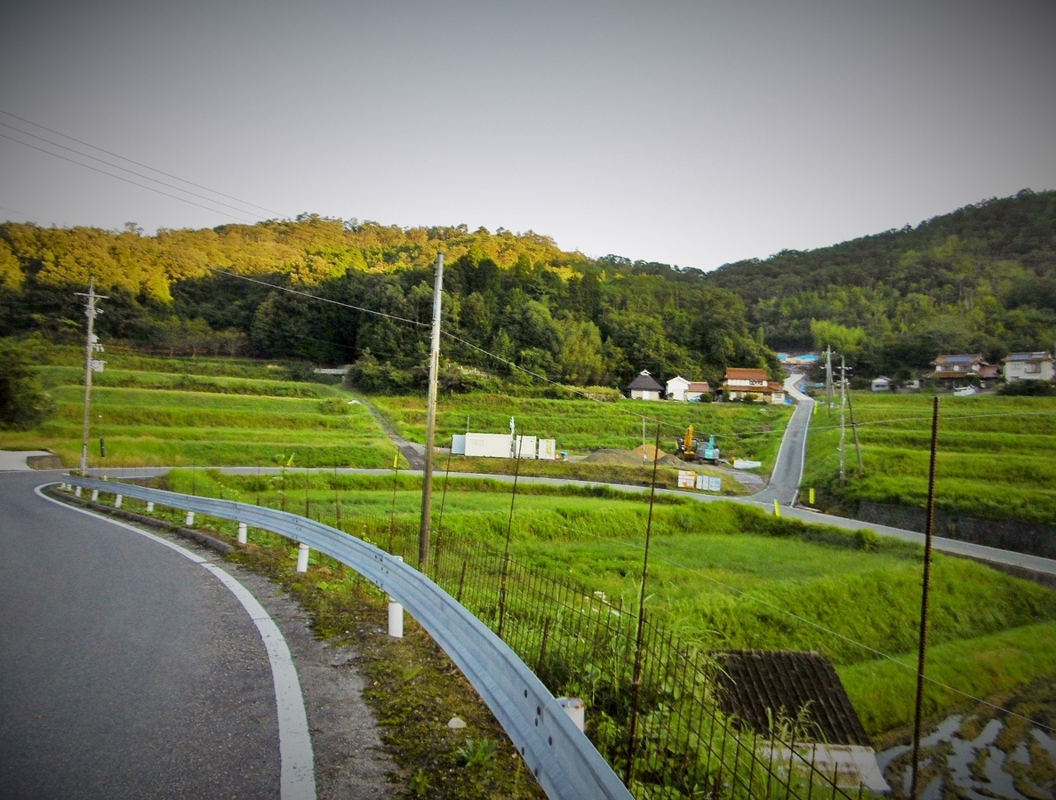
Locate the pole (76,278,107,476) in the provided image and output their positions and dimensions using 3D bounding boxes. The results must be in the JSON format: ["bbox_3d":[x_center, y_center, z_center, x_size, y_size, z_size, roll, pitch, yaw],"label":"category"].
[{"bbox_3d":[-22.134,-1.194,37.300,1.500,10.012,0.600,2,-4,-25],"label":"pole"}]

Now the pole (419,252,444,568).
[{"bbox_3d":[-2.960,0.249,22.992,0.300,9.761,0.300,3,-3,0],"label":"pole"}]

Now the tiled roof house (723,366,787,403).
[{"bbox_3d":[45.793,-2.975,150.000,11.300,7.200,7.700,2,-3,-4],"label":"tiled roof house"}]

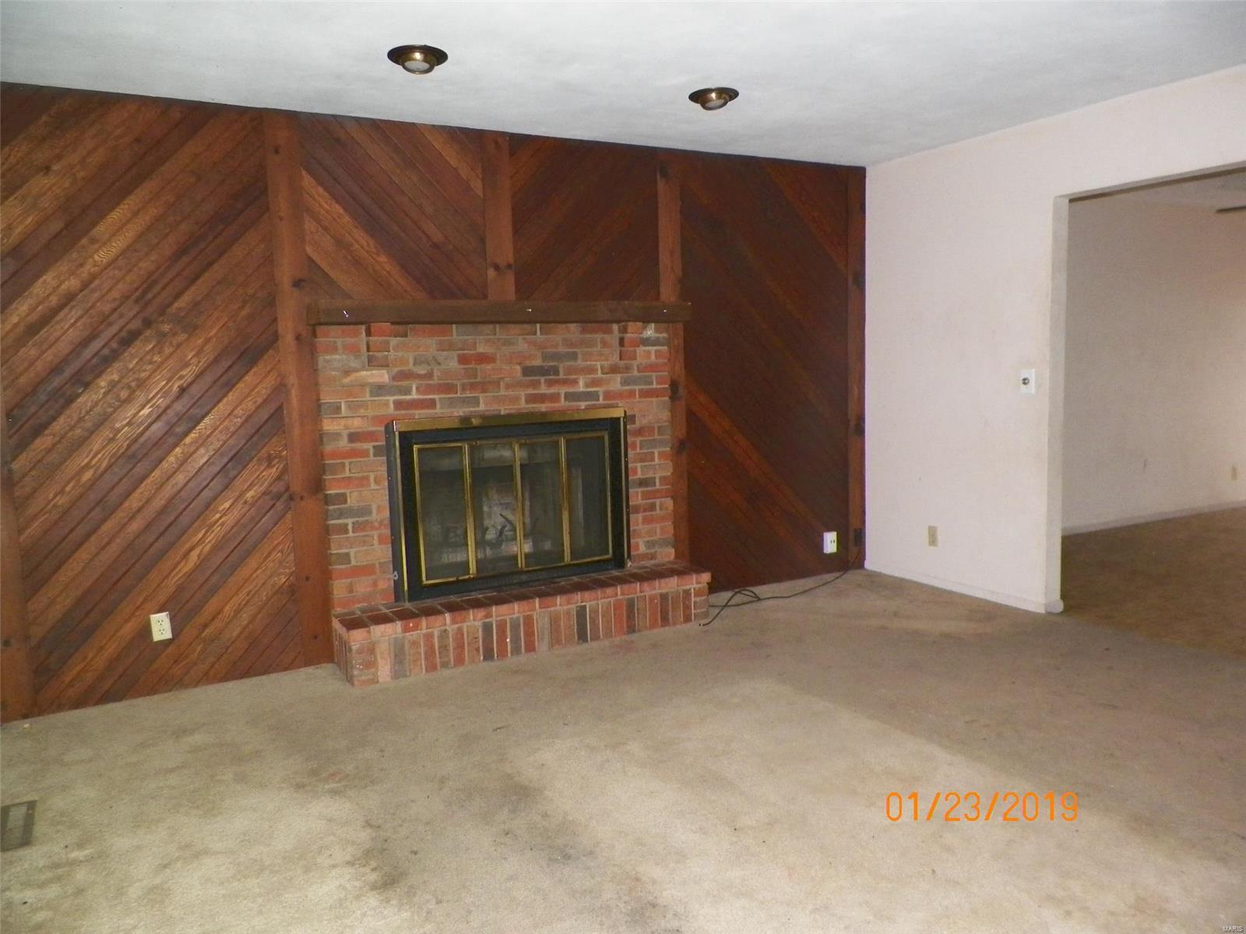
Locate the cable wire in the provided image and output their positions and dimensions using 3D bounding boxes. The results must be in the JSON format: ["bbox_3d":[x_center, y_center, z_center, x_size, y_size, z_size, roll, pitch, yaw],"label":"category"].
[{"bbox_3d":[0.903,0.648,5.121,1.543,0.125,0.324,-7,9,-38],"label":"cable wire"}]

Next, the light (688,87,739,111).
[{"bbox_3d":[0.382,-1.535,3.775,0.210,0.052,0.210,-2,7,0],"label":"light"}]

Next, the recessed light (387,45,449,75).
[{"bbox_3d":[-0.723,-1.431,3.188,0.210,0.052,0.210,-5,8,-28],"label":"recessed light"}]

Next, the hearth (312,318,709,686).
[{"bbox_3d":[-0.454,0.074,4.298,1.826,1.540,0.410,-5,8,-28],"label":"hearth"}]

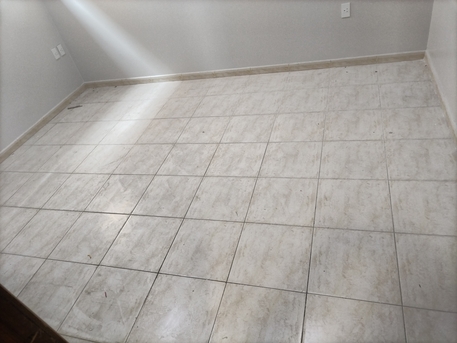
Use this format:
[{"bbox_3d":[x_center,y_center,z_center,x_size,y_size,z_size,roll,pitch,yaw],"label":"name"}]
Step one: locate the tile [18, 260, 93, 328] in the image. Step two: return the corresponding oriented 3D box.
[{"bbox_3d":[-1.000,0.688,1.949,0.400,0.010,0.400,1,41,20],"label":"tile"}]

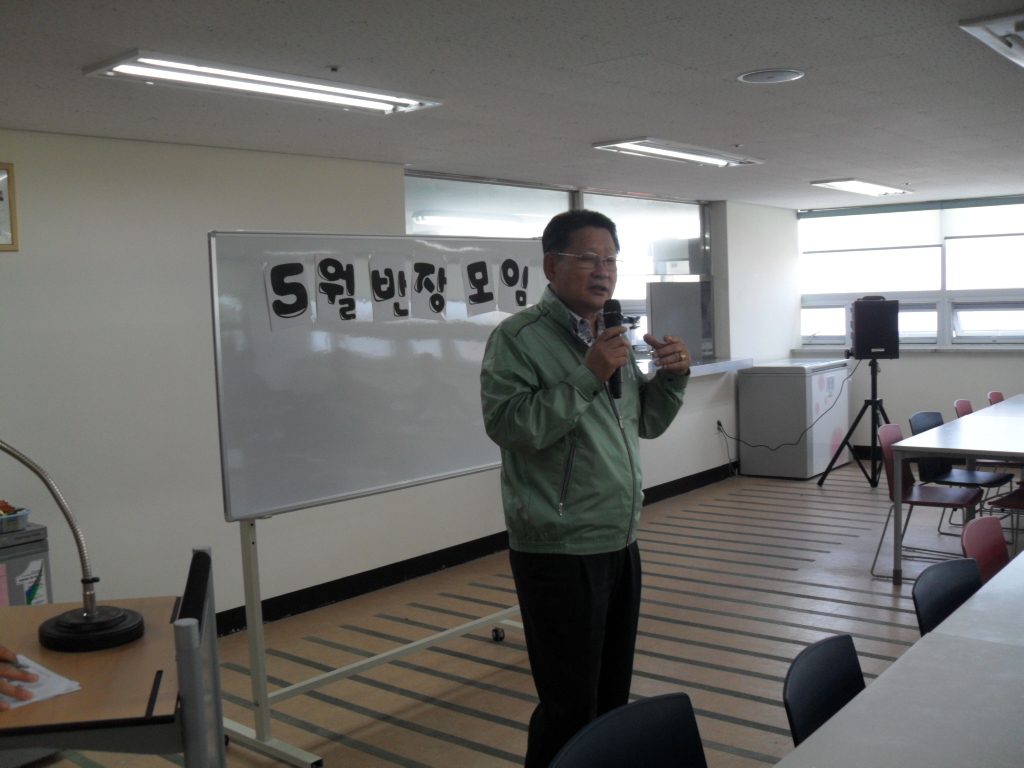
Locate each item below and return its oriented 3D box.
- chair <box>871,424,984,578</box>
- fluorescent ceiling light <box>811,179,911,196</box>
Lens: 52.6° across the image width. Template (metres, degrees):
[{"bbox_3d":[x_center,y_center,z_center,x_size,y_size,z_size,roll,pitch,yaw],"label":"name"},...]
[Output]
[{"bbox_3d":[2.221,0.625,5.482,0.530,0.775,0.490,1,5,35],"label":"chair"},{"bbox_3d":[2.677,-1.493,7.829,0.315,0.055,1.280,1,6,40],"label":"fluorescent ceiling light"}]

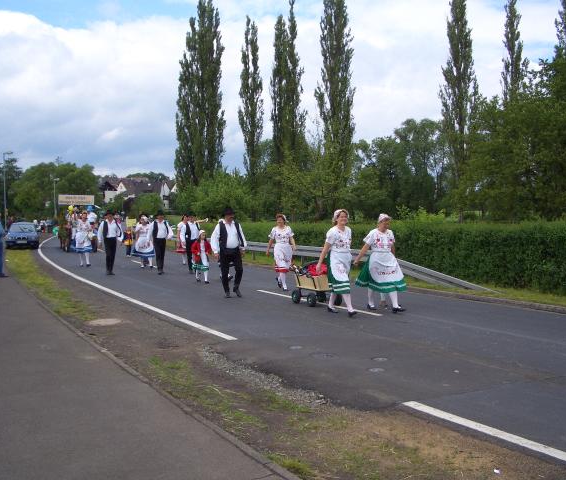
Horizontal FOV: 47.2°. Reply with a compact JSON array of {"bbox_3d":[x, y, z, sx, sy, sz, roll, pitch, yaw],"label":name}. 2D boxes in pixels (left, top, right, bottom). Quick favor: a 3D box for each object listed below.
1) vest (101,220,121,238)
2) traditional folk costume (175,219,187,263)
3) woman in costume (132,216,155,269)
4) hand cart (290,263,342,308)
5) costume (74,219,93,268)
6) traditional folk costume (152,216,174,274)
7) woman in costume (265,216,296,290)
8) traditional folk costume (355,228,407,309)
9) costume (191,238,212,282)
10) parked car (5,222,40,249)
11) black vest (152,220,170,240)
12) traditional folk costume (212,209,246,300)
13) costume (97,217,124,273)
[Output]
[{"bbox_3d":[-4.783,-0.321,18.100,0.500,0.540,0.300,-1,2,-24],"label":"vest"},{"bbox_3d":[-3.321,0.123,21.600,0.580,1.460,0.460,-1,2,-24],"label":"traditional folk costume"},{"bbox_3d":[-4.398,0.173,20.400,0.700,1.450,0.550,-1,2,-24],"label":"woman in costume"},{"bbox_3d":[0.613,0.824,11.850,0.570,0.730,0.970,-2,3,-33],"label":"hand cart"},{"bbox_3d":[-6.304,0.079,20.500,0.600,1.420,0.450,-1,2,-20],"label":"costume"},{"bbox_3d":[-3.417,0.166,18.200,0.620,1.620,0.380,-1,2,-24],"label":"traditional folk costume"},{"bbox_3d":[-0.054,0.271,14.050,0.600,1.650,0.450,-1,2,-14],"label":"woman in costume"},{"bbox_3d":[1.681,0.492,11.100,0.700,1.380,0.600,-1,2,-33],"label":"traditional folk costume"},{"bbox_3d":[-1.990,0.476,15.800,0.480,1.120,0.380,-2,2,-28],"label":"costume"},{"bbox_3d":[-14.591,-0.252,36.300,1.720,1.400,4.350,-1,2,-19],"label":"parked car"},{"bbox_3d":[-3.464,-0.269,18.300,0.470,0.570,0.300,-1,2,-18],"label":"black vest"},{"bbox_3d":[-1.095,0.230,13.250,0.650,1.820,0.450,-1,2,-24],"label":"traditional folk costume"},{"bbox_3d":[-4.817,0.169,18.100,0.650,1.620,0.380,-1,2,-24],"label":"costume"}]

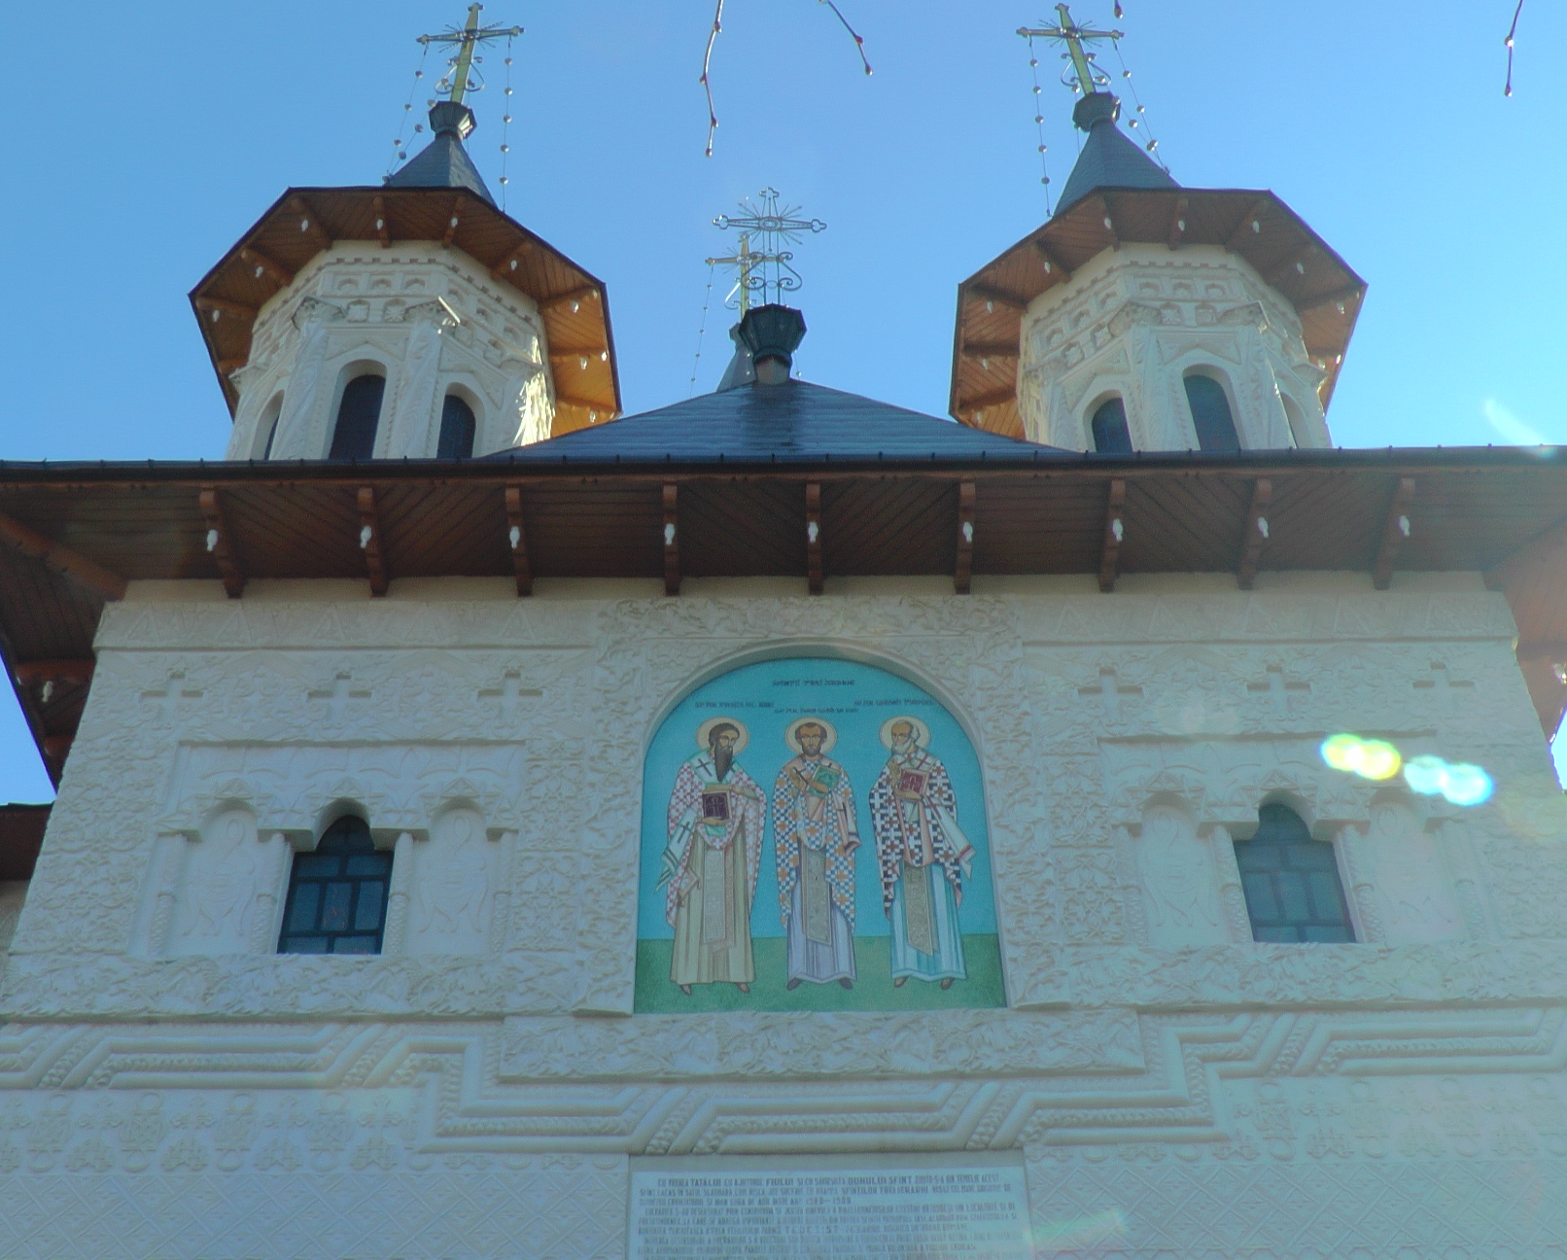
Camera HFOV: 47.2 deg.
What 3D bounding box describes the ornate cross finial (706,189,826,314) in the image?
[{"bbox_3d":[-0.125,-3.904,18.363,1.200,2.050,0.130,0,-40,-1],"label":"ornate cross finial"}]

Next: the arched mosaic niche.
[{"bbox_3d":[0.184,1.123,10.573,2.030,2.570,0.220,0,-40,-1],"label":"arched mosaic niche"}]

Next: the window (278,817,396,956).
[{"bbox_3d":[-2.544,1.446,10.286,0.620,1.060,0.200,0,-40,-1],"label":"window"}]

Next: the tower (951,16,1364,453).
[{"bbox_3d":[4.182,-4.554,21.810,4.500,11.200,4.500,0,-40,-1],"label":"tower"}]

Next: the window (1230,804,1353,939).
[{"bbox_3d":[2.915,1.401,10.379,0.620,1.060,0.200,0,-40,-1],"label":"window"}]

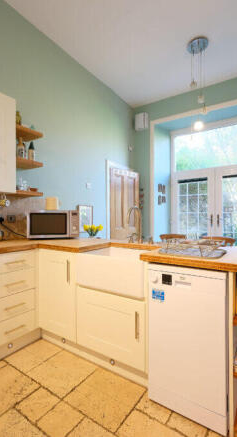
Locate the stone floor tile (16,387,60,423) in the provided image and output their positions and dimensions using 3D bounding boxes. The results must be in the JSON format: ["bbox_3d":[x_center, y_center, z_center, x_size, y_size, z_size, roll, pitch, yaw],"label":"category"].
[{"bbox_3d":[-0.502,1.180,1.385,0.204,0.016,0.196,0,1,33],"label":"stone floor tile"}]

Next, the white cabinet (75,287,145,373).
[{"bbox_3d":[0.074,0.786,1.849,0.607,0.468,0.568,0,1,33],"label":"white cabinet"}]

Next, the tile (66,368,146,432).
[{"bbox_3d":[-0.082,1.177,1.452,0.415,0.016,0.371,0,1,33],"label":"tile"}]

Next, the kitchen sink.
[{"bbox_3d":[0.041,0.406,1.776,0.595,0.255,0.456,0,1,33],"label":"kitchen sink"}]

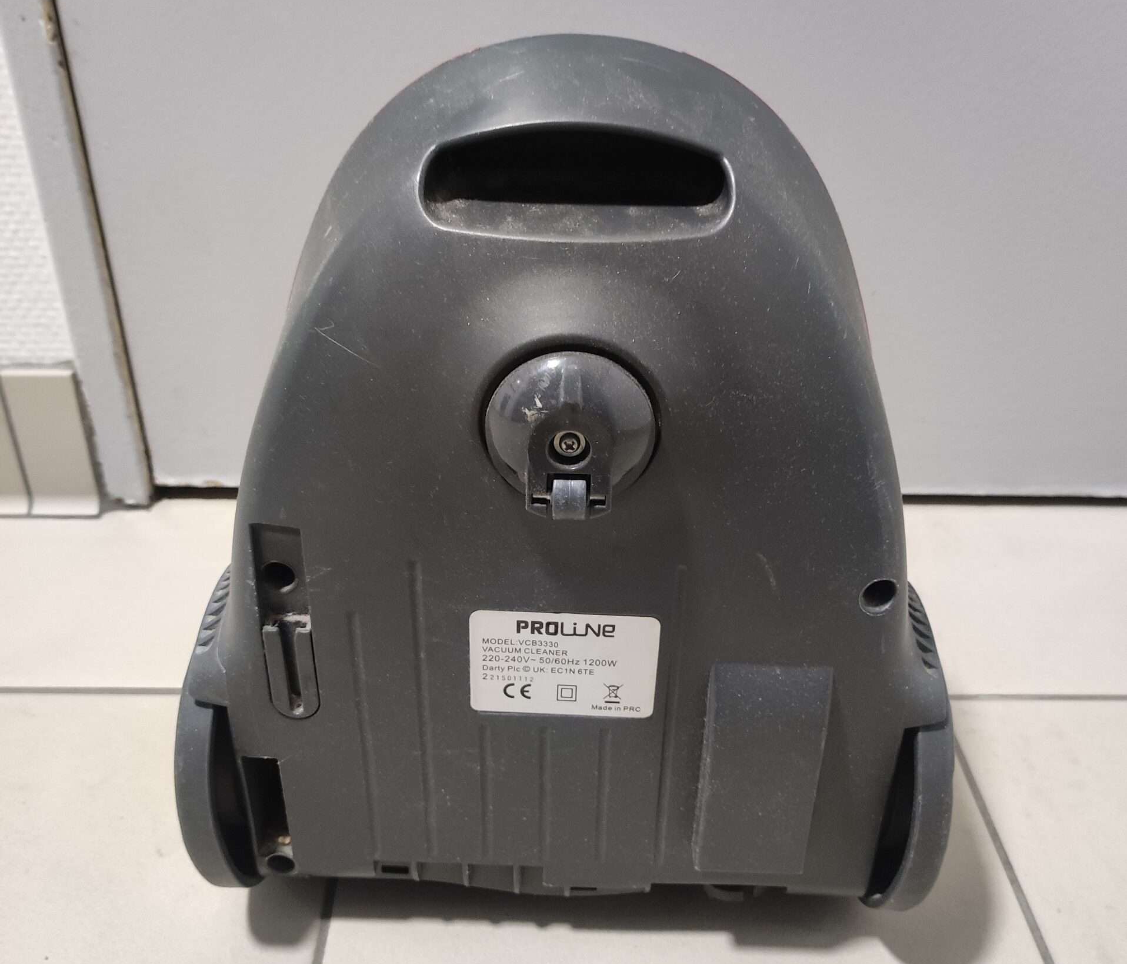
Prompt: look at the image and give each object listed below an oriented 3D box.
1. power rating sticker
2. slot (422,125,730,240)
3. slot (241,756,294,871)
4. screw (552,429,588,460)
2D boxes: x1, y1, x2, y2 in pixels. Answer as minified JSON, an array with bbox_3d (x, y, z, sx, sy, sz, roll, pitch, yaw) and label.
[{"bbox_3d":[0.001,0.066,0.395,0.068,0.045,0.001,2,28,1],"label":"power rating sticker"},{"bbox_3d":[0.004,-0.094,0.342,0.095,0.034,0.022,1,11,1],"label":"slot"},{"bbox_3d":[-0.118,0.129,0.439,0.015,0.060,0.014,2,28,1],"label":"slot"},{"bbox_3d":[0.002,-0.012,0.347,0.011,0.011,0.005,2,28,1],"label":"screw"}]

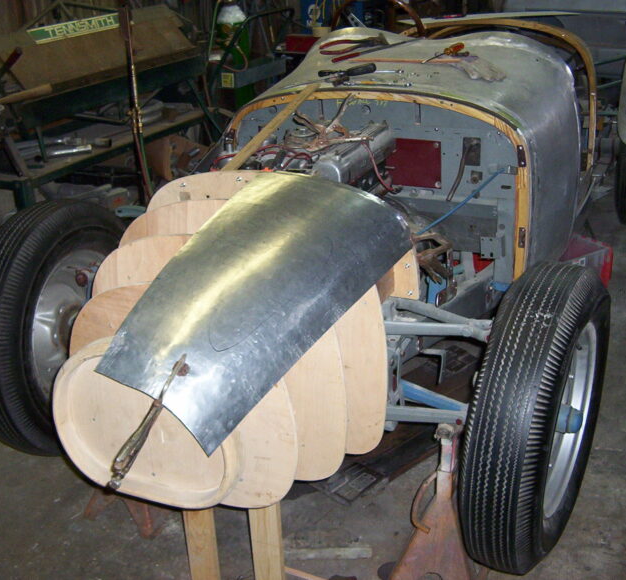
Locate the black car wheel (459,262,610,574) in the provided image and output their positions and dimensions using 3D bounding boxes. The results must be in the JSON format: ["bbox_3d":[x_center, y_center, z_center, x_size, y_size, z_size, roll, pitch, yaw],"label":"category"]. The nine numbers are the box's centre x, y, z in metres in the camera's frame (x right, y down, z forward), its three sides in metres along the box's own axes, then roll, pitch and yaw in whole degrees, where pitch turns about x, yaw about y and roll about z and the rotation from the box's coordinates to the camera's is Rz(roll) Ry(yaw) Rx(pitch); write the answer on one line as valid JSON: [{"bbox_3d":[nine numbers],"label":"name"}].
[{"bbox_3d":[0.475,0.264,1.814,0.146,0.663,0.663,12,27,27],"label":"black car wheel"}]

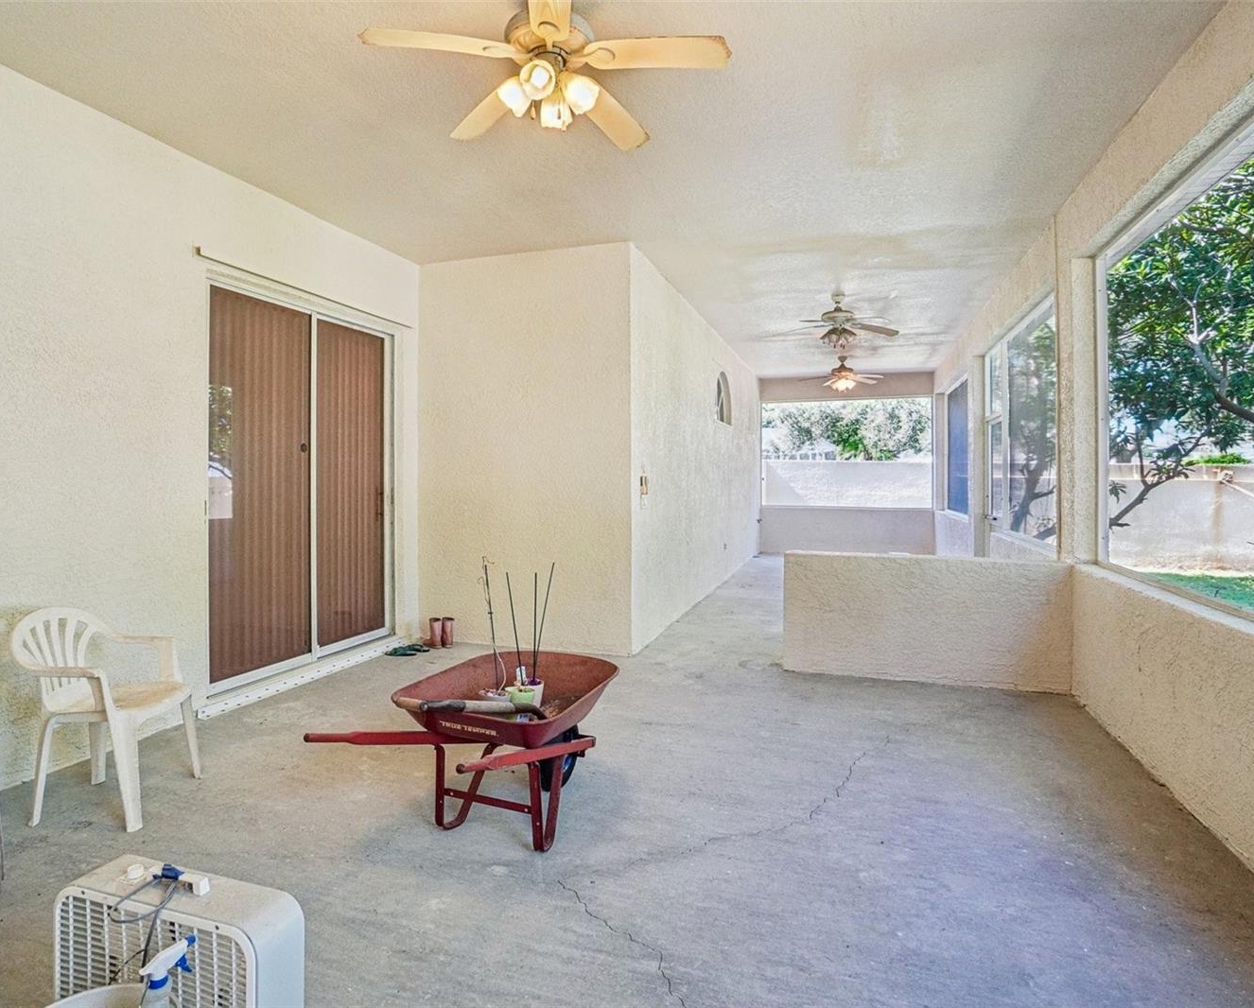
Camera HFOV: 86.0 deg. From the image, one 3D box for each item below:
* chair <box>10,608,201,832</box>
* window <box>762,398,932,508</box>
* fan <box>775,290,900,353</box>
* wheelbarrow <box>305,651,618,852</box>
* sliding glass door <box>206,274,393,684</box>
[{"bbox_3d":[-2.180,0.860,2.831,0.550,0.820,0.560,0,2,-3],"label":"chair"},{"bbox_3d":[3.836,-0.876,11.876,2.880,1.880,0.100,1,2,19],"label":"window"},{"bbox_3d":[2.025,-1.768,6.459,1.280,0.560,1.280,1,2,19],"label":"fan"},{"bbox_3d":[-0.496,0.966,2.563,0.630,0.620,1.250,1,2,24],"label":"wheelbarrow"},{"bbox_3d":[-2.218,-0.114,4.755,0.100,2.450,1.720,1,2,19],"label":"sliding glass door"}]

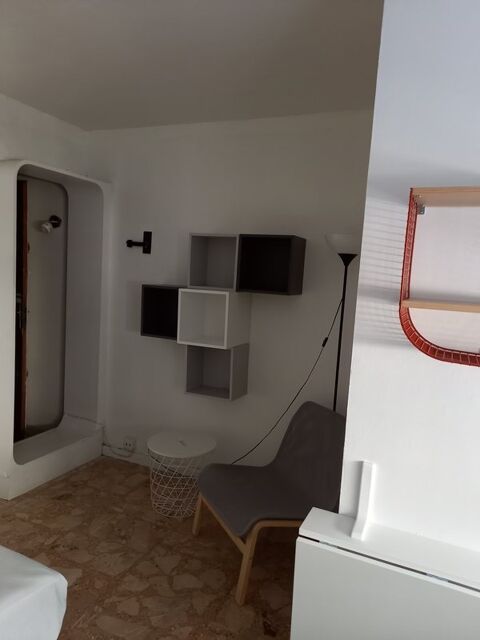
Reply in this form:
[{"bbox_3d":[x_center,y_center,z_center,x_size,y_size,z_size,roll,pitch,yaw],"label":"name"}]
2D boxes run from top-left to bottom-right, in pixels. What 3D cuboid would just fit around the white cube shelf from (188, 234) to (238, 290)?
[{"bbox_3d":[-0.122,-0.375,3.025,0.350,0.350,0.250,6,6,24],"label":"white cube shelf"}]

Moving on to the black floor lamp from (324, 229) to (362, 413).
[{"bbox_3d":[0.572,0.386,2.747,0.262,1.756,0.262,6,6,24],"label":"black floor lamp"}]

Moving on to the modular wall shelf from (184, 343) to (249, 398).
[{"bbox_3d":[-0.157,0.321,3.096,0.350,0.350,0.250,6,6,24],"label":"modular wall shelf"}]

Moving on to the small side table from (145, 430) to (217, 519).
[{"bbox_3d":[-0.381,0.990,2.935,0.440,0.420,0.440,3,6,0],"label":"small side table"}]

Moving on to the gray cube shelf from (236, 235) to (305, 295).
[{"bbox_3d":[0.197,-0.344,2.884,0.350,0.350,0.250,6,6,24],"label":"gray cube shelf"}]

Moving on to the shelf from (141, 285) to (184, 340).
[{"bbox_3d":[-0.459,-0.058,3.201,0.350,0.350,0.250,6,6,24],"label":"shelf"}]

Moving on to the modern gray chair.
[{"bbox_3d":[0.210,0.898,2.507,0.760,0.750,0.640,0,7,-25],"label":"modern gray chair"}]

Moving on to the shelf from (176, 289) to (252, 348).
[{"bbox_3d":[-0.160,-0.023,3.015,0.350,0.350,0.350,6,6,24],"label":"shelf"}]

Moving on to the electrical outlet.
[{"bbox_3d":[-0.860,0.962,3.578,0.095,0.100,0.040,6,6,24],"label":"electrical outlet"}]

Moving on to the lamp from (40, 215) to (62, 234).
[{"bbox_3d":[-1.555,-0.792,3.803,0.120,0.150,0.130,6,6,24],"label":"lamp"}]

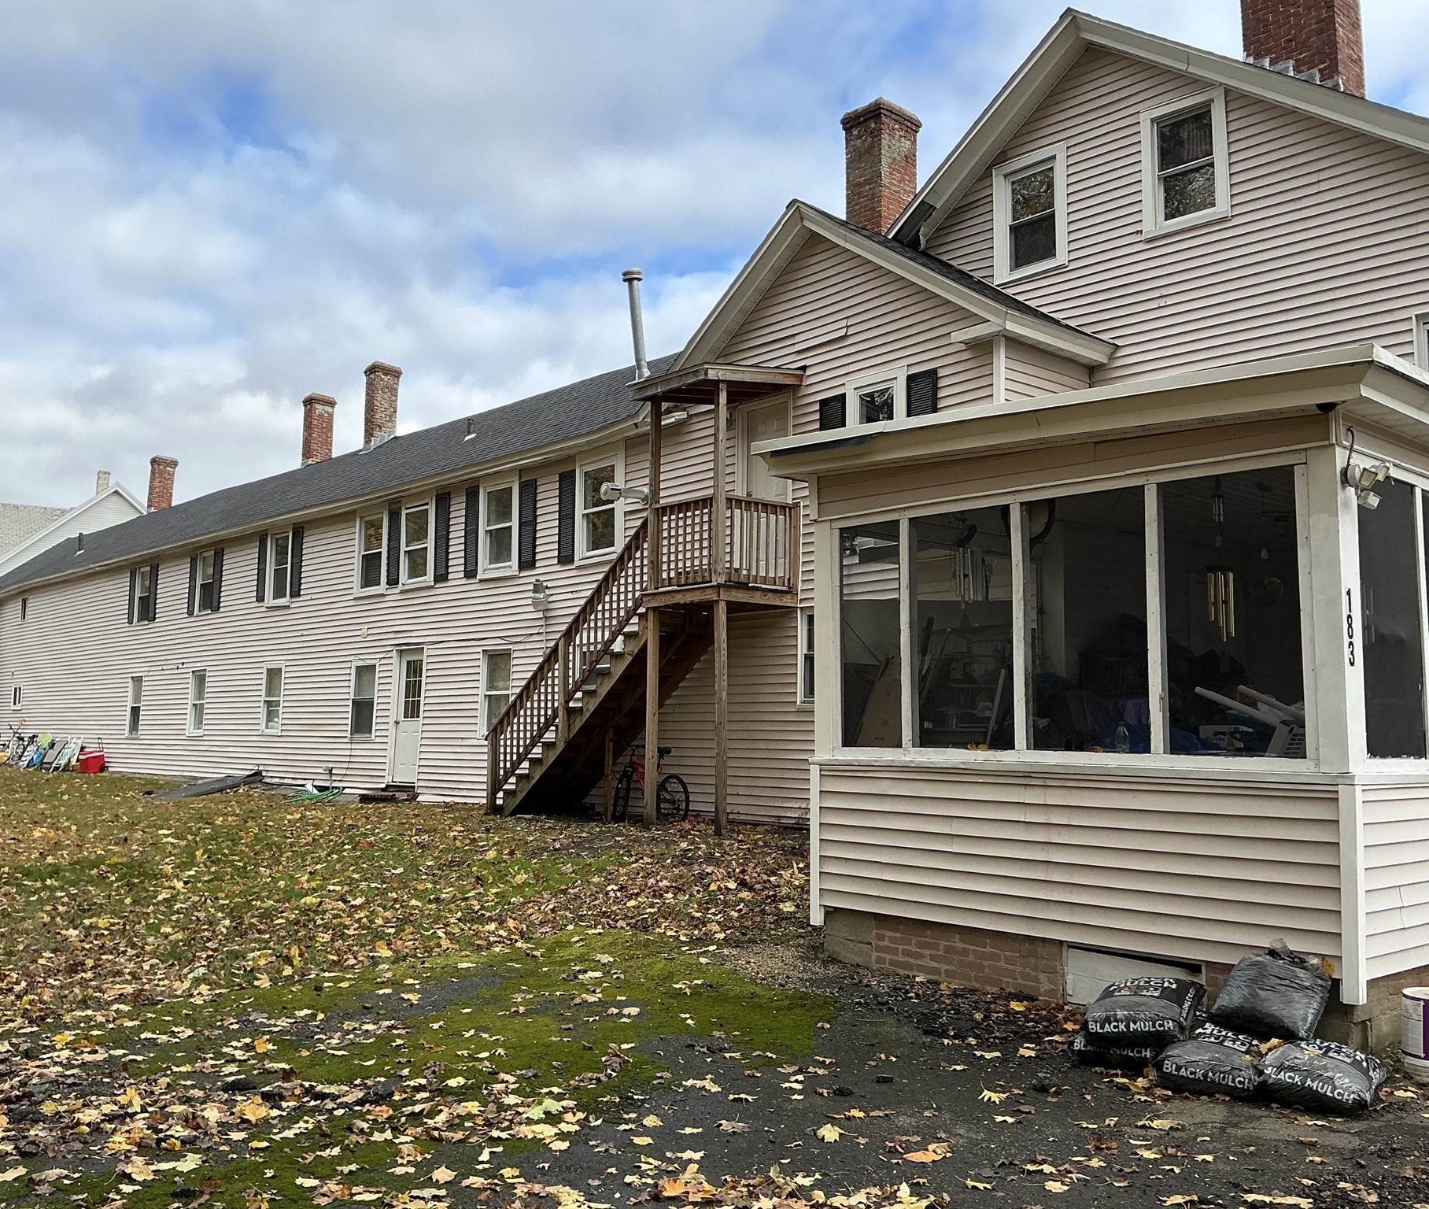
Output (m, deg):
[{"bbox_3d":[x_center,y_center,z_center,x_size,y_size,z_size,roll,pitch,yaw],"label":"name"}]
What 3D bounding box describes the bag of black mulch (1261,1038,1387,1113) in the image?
[{"bbox_3d":[2.601,1.954,5.461,0.540,0.160,0.430,6,-8,-40],"label":"bag of black mulch"}]

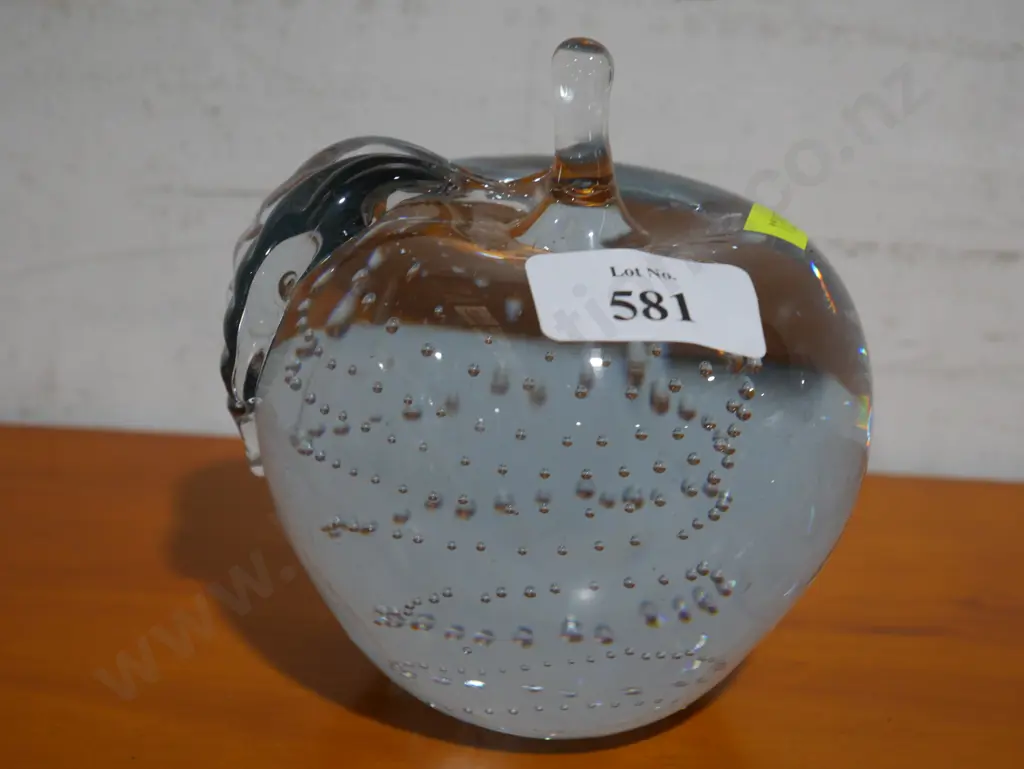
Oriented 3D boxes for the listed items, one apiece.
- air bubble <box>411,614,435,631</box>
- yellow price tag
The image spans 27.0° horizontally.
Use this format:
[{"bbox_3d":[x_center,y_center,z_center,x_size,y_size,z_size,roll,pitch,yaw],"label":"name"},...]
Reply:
[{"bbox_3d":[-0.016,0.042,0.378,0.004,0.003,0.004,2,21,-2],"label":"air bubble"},{"bbox_3d":[0.050,-0.029,0.400,0.013,0.003,0.018,19,18,-1],"label":"yellow price tag"}]

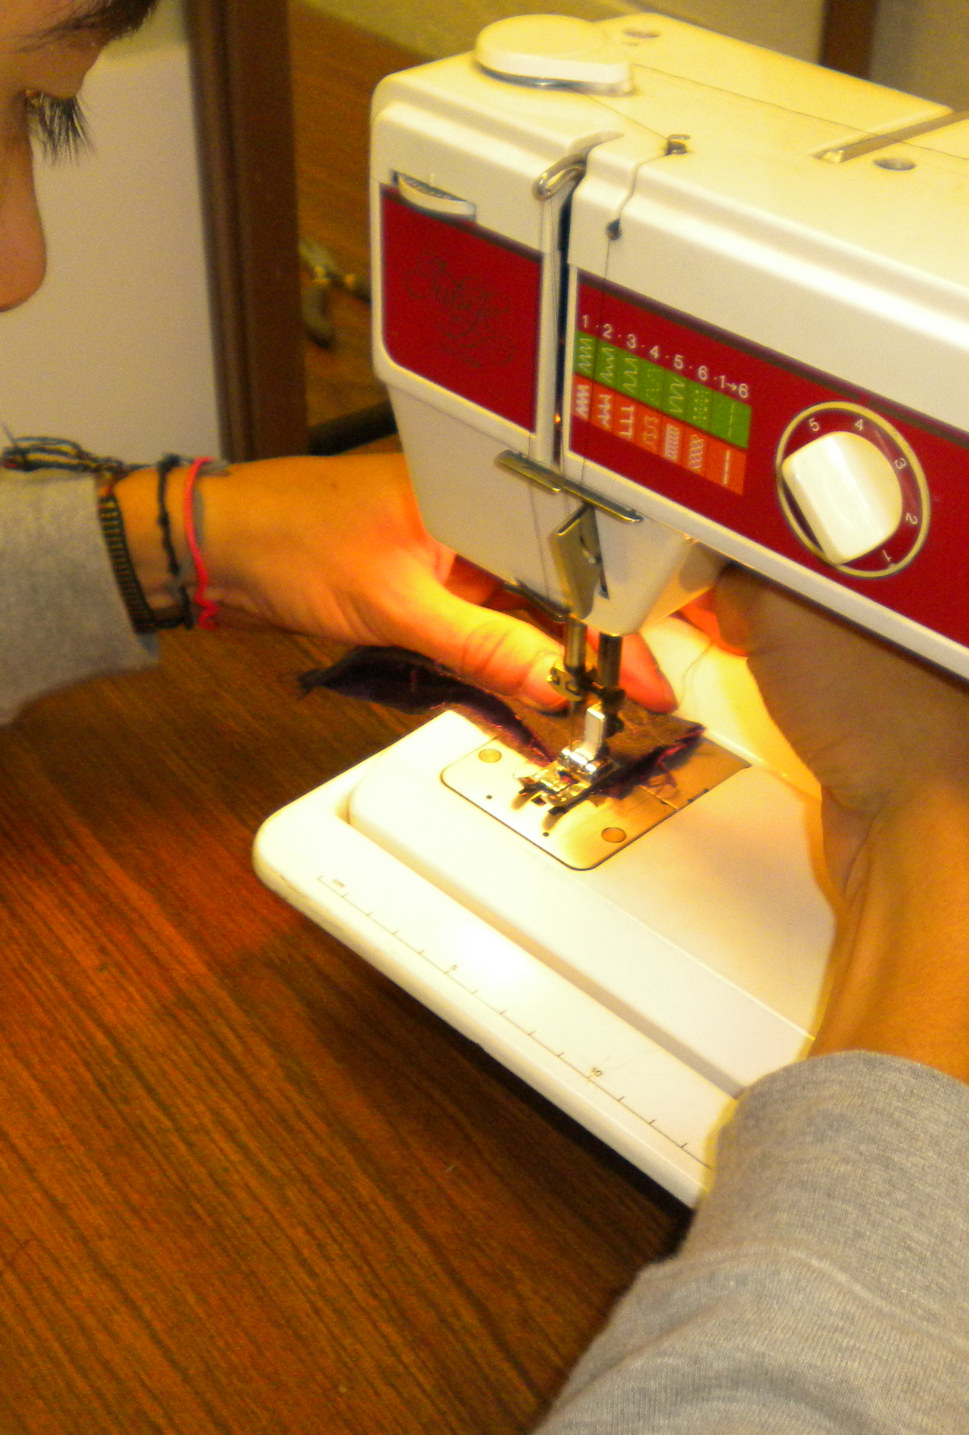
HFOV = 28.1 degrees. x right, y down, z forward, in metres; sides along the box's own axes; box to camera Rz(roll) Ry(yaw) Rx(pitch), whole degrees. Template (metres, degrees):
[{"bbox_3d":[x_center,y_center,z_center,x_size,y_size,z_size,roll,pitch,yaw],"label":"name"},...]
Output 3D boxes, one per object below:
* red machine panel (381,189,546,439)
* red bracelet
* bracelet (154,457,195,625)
[{"bbox_3d":[-0.005,-0.098,0.460,0.006,0.046,0.054,-30,47,-35],"label":"red machine panel"},{"bbox_3d":[-0.089,-0.055,0.613,0.010,0.052,0.061,-3,37,5],"label":"red bracelet"},{"bbox_3d":[-0.097,-0.056,0.615,0.010,0.052,0.061,-3,37,5],"label":"bracelet"}]

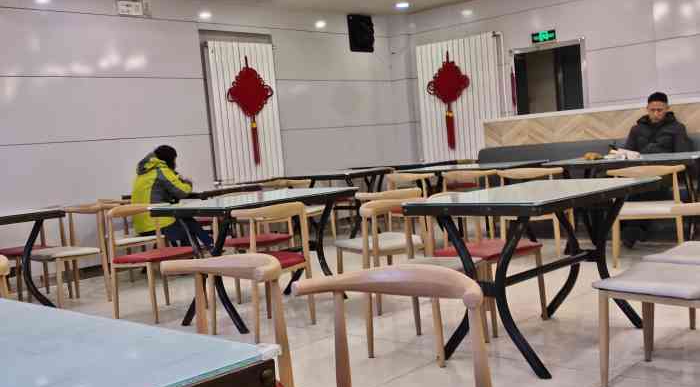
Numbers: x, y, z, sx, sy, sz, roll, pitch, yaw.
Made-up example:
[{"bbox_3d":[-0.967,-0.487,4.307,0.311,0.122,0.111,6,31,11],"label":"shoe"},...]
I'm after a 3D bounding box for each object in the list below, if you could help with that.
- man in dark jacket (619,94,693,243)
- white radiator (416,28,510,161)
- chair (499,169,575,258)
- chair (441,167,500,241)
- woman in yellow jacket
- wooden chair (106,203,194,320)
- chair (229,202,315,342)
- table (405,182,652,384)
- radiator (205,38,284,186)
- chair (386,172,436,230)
[{"bbox_3d":[2.684,-0.220,6.344,0.580,1.300,0.820,-1,6,44],"label":"man in dark jacket"},{"bbox_3d":[1.510,-1.258,9.670,1.349,1.605,0.090,-1,6,42],"label":"white radiator"},{"bbox_3d":[1.609,0.123,6.188,0.520,0.755,0.520,-1,6,42],"label":"chair"},{"bbox_3d":[1.130,0.163,6.492,0.500,0.760,0.490,-1,5,40],"label":"chair"},{"bbox_3d":[-1.544,0.181,6.207,0.520,1.180,0.760,-1,6,42],"label":"woman in yellow jacket"},{"bbox_3d":[-1.360,0.460,5.051,0.490,0.760,0.500,-2,5,37],"label":"wooden chair"},{"bbox_3d":[-0.539,0.445,4.335,0.520,0.755,0.520,-1,6,42],"label":"chair"},{"bbox_3d":[0.960,0.365,3.608,1.182,0.765,0.711,-9,6,-43],"label":"table"},{"bbox_3d":[-1.195,-0.924,8.373,0.090,1.594,0.979,-1,6,42],"label":"radiator"},{"bbox_3d":[0.644,0.182,6.761,0.500,0.760,0.490,-1,5,41],"label":"chair"}]

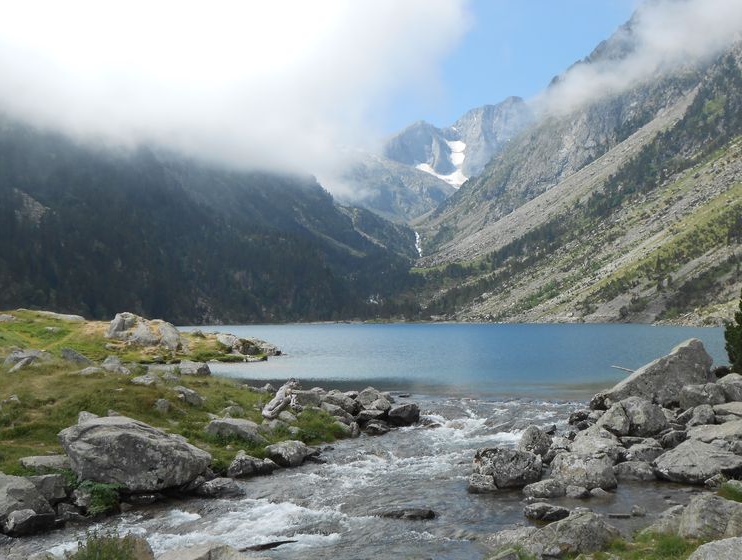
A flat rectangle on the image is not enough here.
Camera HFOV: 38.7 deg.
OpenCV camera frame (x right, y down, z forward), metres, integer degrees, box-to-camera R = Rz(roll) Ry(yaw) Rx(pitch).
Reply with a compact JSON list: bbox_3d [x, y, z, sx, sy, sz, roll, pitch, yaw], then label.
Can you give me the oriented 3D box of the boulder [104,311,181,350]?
[{"bbox_3d":[-11.415,2.584,53.000,3.750,1.850,2.800,0,-2,0],"label":"boulder"}]

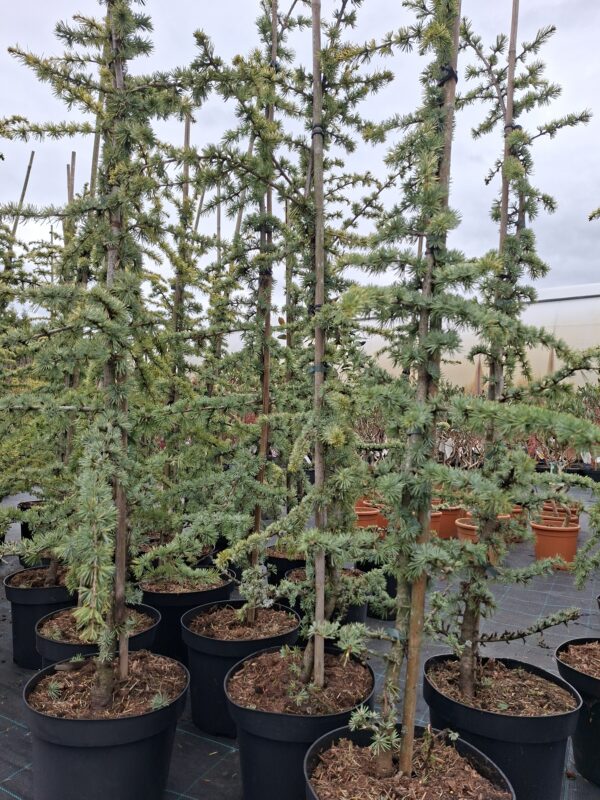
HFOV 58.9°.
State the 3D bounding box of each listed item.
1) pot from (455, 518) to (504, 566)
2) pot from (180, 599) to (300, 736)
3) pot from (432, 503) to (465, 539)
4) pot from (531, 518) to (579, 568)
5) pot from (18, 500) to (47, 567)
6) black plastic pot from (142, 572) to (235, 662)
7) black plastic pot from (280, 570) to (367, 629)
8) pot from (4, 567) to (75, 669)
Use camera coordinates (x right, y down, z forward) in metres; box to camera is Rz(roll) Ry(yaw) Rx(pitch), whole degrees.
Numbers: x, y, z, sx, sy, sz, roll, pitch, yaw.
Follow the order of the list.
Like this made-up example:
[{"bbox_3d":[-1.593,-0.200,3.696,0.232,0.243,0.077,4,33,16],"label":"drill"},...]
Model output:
[{"bbox_3d":[1.408,1.146,4.184,0.368,0.330,0.368,2,-4,0],"label":"pot"},{"bbox_3d":[-0.214,0.951,1.905,0.419,0.328,0.419,2,-4,0],"label":"pot"},{"bbox_3d":[1.446,1.213,5.263,0.368,0.330,0.368,2,-4,0],"label":"pot"},{"bbox_3d":[2.067,1.176,4.306,0.368,0.330,0.368,2,-4,0],"label":"pot"},{"bbox_3d":[-2.112,1.037,4.363,0.415,0.328,0.415,2,-4,0],"label":"pot"},{"bbox_3d":[-0.504,0.968,2.376,0.428,0.331,0.428,2,-4,0],"label":"black plastic pot"},{"bbox_3d":[0.135,1.000,2.500,0.415,0.328,0.415,2,-4,0],"label":"black plastic pot"},{"bbox_3d":[-1.095,0.949,2.362,0.405,0.328,0.405,2,-4,0],"label":"pot"}]

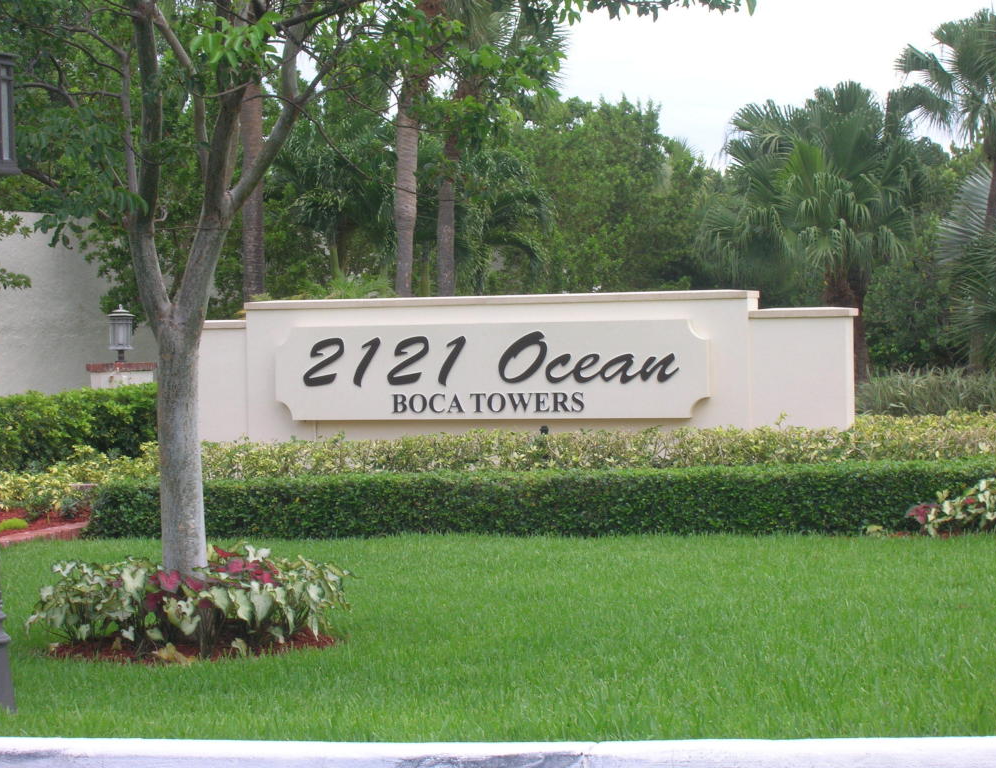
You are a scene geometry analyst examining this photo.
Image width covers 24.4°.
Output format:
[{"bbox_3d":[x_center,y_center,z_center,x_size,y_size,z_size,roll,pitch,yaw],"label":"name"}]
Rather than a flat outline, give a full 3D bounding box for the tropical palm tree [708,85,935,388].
[{"bbox_3d":[4.292,-1.686,31.000,3.100,4.743,3.100,-1,0,0],"label":"tropical palm tree"}]

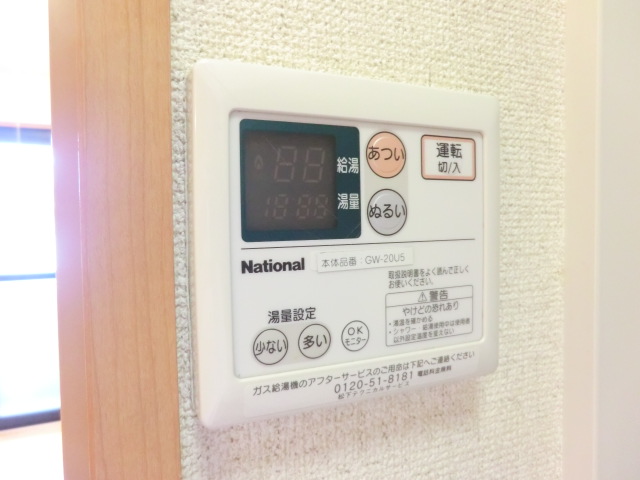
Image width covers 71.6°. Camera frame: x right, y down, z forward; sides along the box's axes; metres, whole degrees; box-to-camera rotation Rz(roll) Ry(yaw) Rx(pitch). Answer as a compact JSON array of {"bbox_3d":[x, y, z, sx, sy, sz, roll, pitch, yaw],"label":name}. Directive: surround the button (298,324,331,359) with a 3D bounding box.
[{"bbox_3d":[-0.002,0.037,0.162,0.013,0.013,0.003,-2,3,-23],"label":"button"}]

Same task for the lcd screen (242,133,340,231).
[{"bbox_3d":[-0.010,-0.021,0.156,0.034,0.034,0.003,-2,3,-23],"label":"lcd screen"}]

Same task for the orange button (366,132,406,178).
[{"bbox_3d":[0.026,-0.033,0.171,0.018,0.018,0.003,-2,3,-23],"label":"orange button"}]

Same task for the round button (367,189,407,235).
[{"bbox_3d":[0.026,-0.011,0.172,0.018,0.018,0.003,-2,3,-23],"label":"round button"}]

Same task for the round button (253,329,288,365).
[{"bbox_3d":[-0.017,0.038,0.155,0.013,0.013,0.003,-2,3,-23],"label":"round button"}]

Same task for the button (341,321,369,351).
[{"bbox_3d":[0.014,0.036,0.168,0.012,0.012,0.003,-2,3,-23],"label":"button"}]

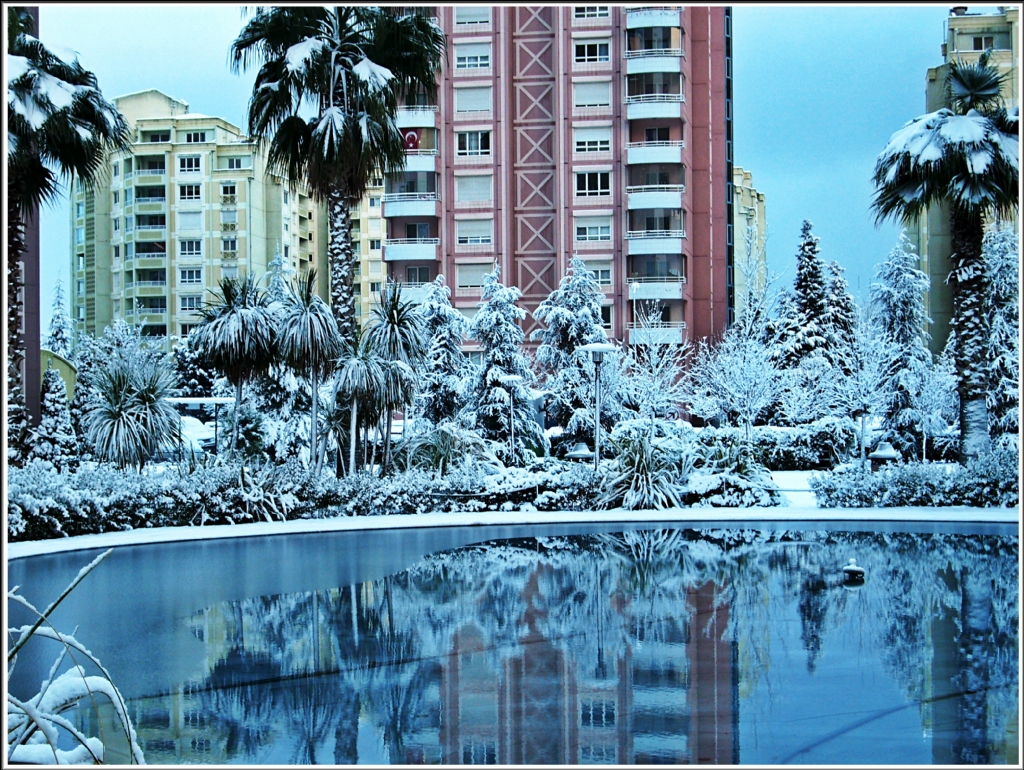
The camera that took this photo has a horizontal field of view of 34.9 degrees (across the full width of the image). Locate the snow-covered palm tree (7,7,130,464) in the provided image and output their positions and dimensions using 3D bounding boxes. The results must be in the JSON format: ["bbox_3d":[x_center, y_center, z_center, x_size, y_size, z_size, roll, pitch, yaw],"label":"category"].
[{"bbox_3d":[-8.154,-2.189,26.800,3.600,8.670,3.600,-1,-1,0],"label":"snow-covered palm tree"}]

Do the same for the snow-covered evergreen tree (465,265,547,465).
[{"bbox_3d":[-0.231,-0.722,57.919,3.000,7.350,2.900,0,-1,0],"label":"snow-covered evergreen tree"}]

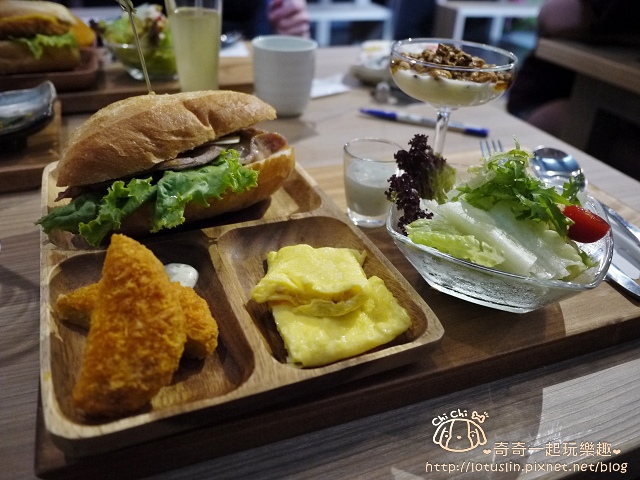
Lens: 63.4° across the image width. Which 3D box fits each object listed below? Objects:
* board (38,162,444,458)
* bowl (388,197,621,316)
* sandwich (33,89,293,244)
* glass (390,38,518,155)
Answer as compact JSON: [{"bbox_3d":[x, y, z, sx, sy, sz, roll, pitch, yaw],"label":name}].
[{"bbox_3d":[-0.069,0.001,0.323,0.185,0.017,0.263,-10,35,-22],"label":"board"},{"bbox_3d":[0.106,0.001,0.318,0.127,0.044,0.127,16,34,18],"label":"bowl"},{"bbox_3d":[-0.095,-0.059,0.349,0.172,0.072,0.078,-18,39,-31],"label":"sandwich"},{"bbox_3d":[0.091,-0.089,0.400,0.094,0.106,0.094,4,33,0],"label":"glass"}]

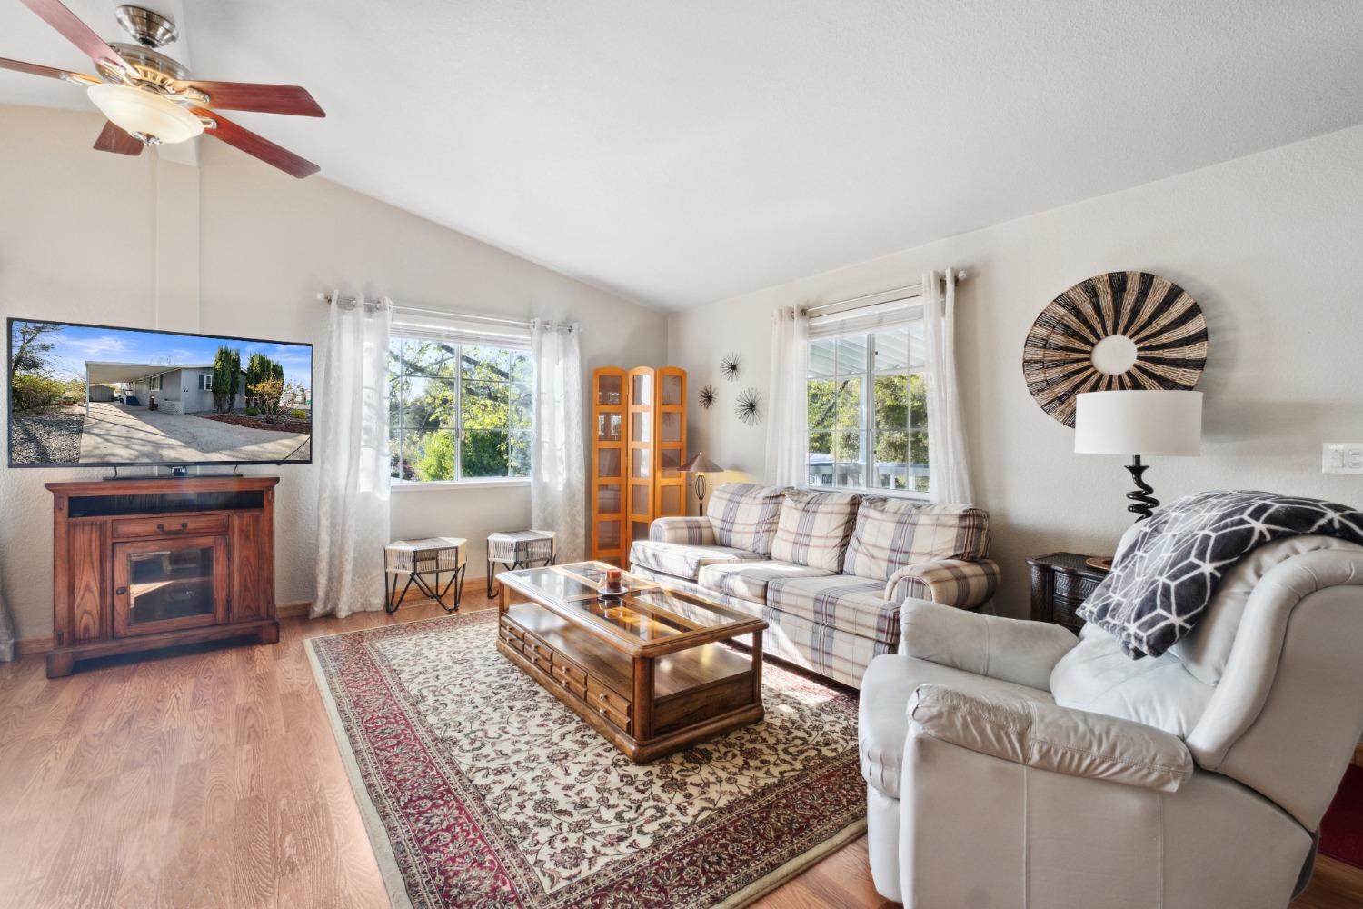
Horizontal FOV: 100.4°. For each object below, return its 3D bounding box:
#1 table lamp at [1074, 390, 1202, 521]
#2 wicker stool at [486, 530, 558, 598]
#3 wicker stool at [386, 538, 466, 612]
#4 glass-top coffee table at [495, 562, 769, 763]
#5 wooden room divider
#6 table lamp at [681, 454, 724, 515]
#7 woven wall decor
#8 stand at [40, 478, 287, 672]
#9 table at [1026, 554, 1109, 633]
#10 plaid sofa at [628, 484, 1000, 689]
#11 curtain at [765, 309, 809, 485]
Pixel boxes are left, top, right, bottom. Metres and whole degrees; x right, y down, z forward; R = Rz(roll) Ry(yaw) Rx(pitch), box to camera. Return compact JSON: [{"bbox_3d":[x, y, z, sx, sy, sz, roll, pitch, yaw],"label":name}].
[{"bbox_3d":[1.998,0.116,2.500,0.440,0.760,0.440,0,1,37],"label":"table lamp"},{"bbox_3d":[-1.225,0.838,4.345,0.550,0.435,0.480,0,1,-38],"label":"wicker stool"},{"bbox_3d":[-1.765,0.840,3.955,0.550,0.435,0.480,0,1,-38],"label":"wicker stool"},{"bbox_3d":[-0.334,0.874,2.725,0.630,0.392,1.450,0,1,-37],"label":"glass-top coffee table"},{"bbox_3d":[-0.370,0.139,5.000,0.860,1.830,0.220,0,0,8],"label":"wooden room divider"},{"bbox_3d":[0.172,0.273,4.600,0.360,0.570,0.360,0,0,0],"label":"table lamp"},{"bbox_3d":[2.008,-0.472,2.660,0.090,0.745,0.740,0,0,-36],"label":"woven wall decor"},{"bbox_3d":[-2.756,0.600,3.131,0.905,0.920,0.470,0,0,-33],"label":"stand"},{"bbox_3d":[1.923,0.786,2.492,0.420,0.585,0.580,0,1,-37],"label":"table"},{"bbox_3d":[0.632,0.643,3.359,0.900,0.850,2.120,0,1,-37],"label":"plaid sofa"},{"bbox_3d":[0.769,0.004,4.120,0.120,2.120,0.420,0,1,-38],"label":"curtain"}]

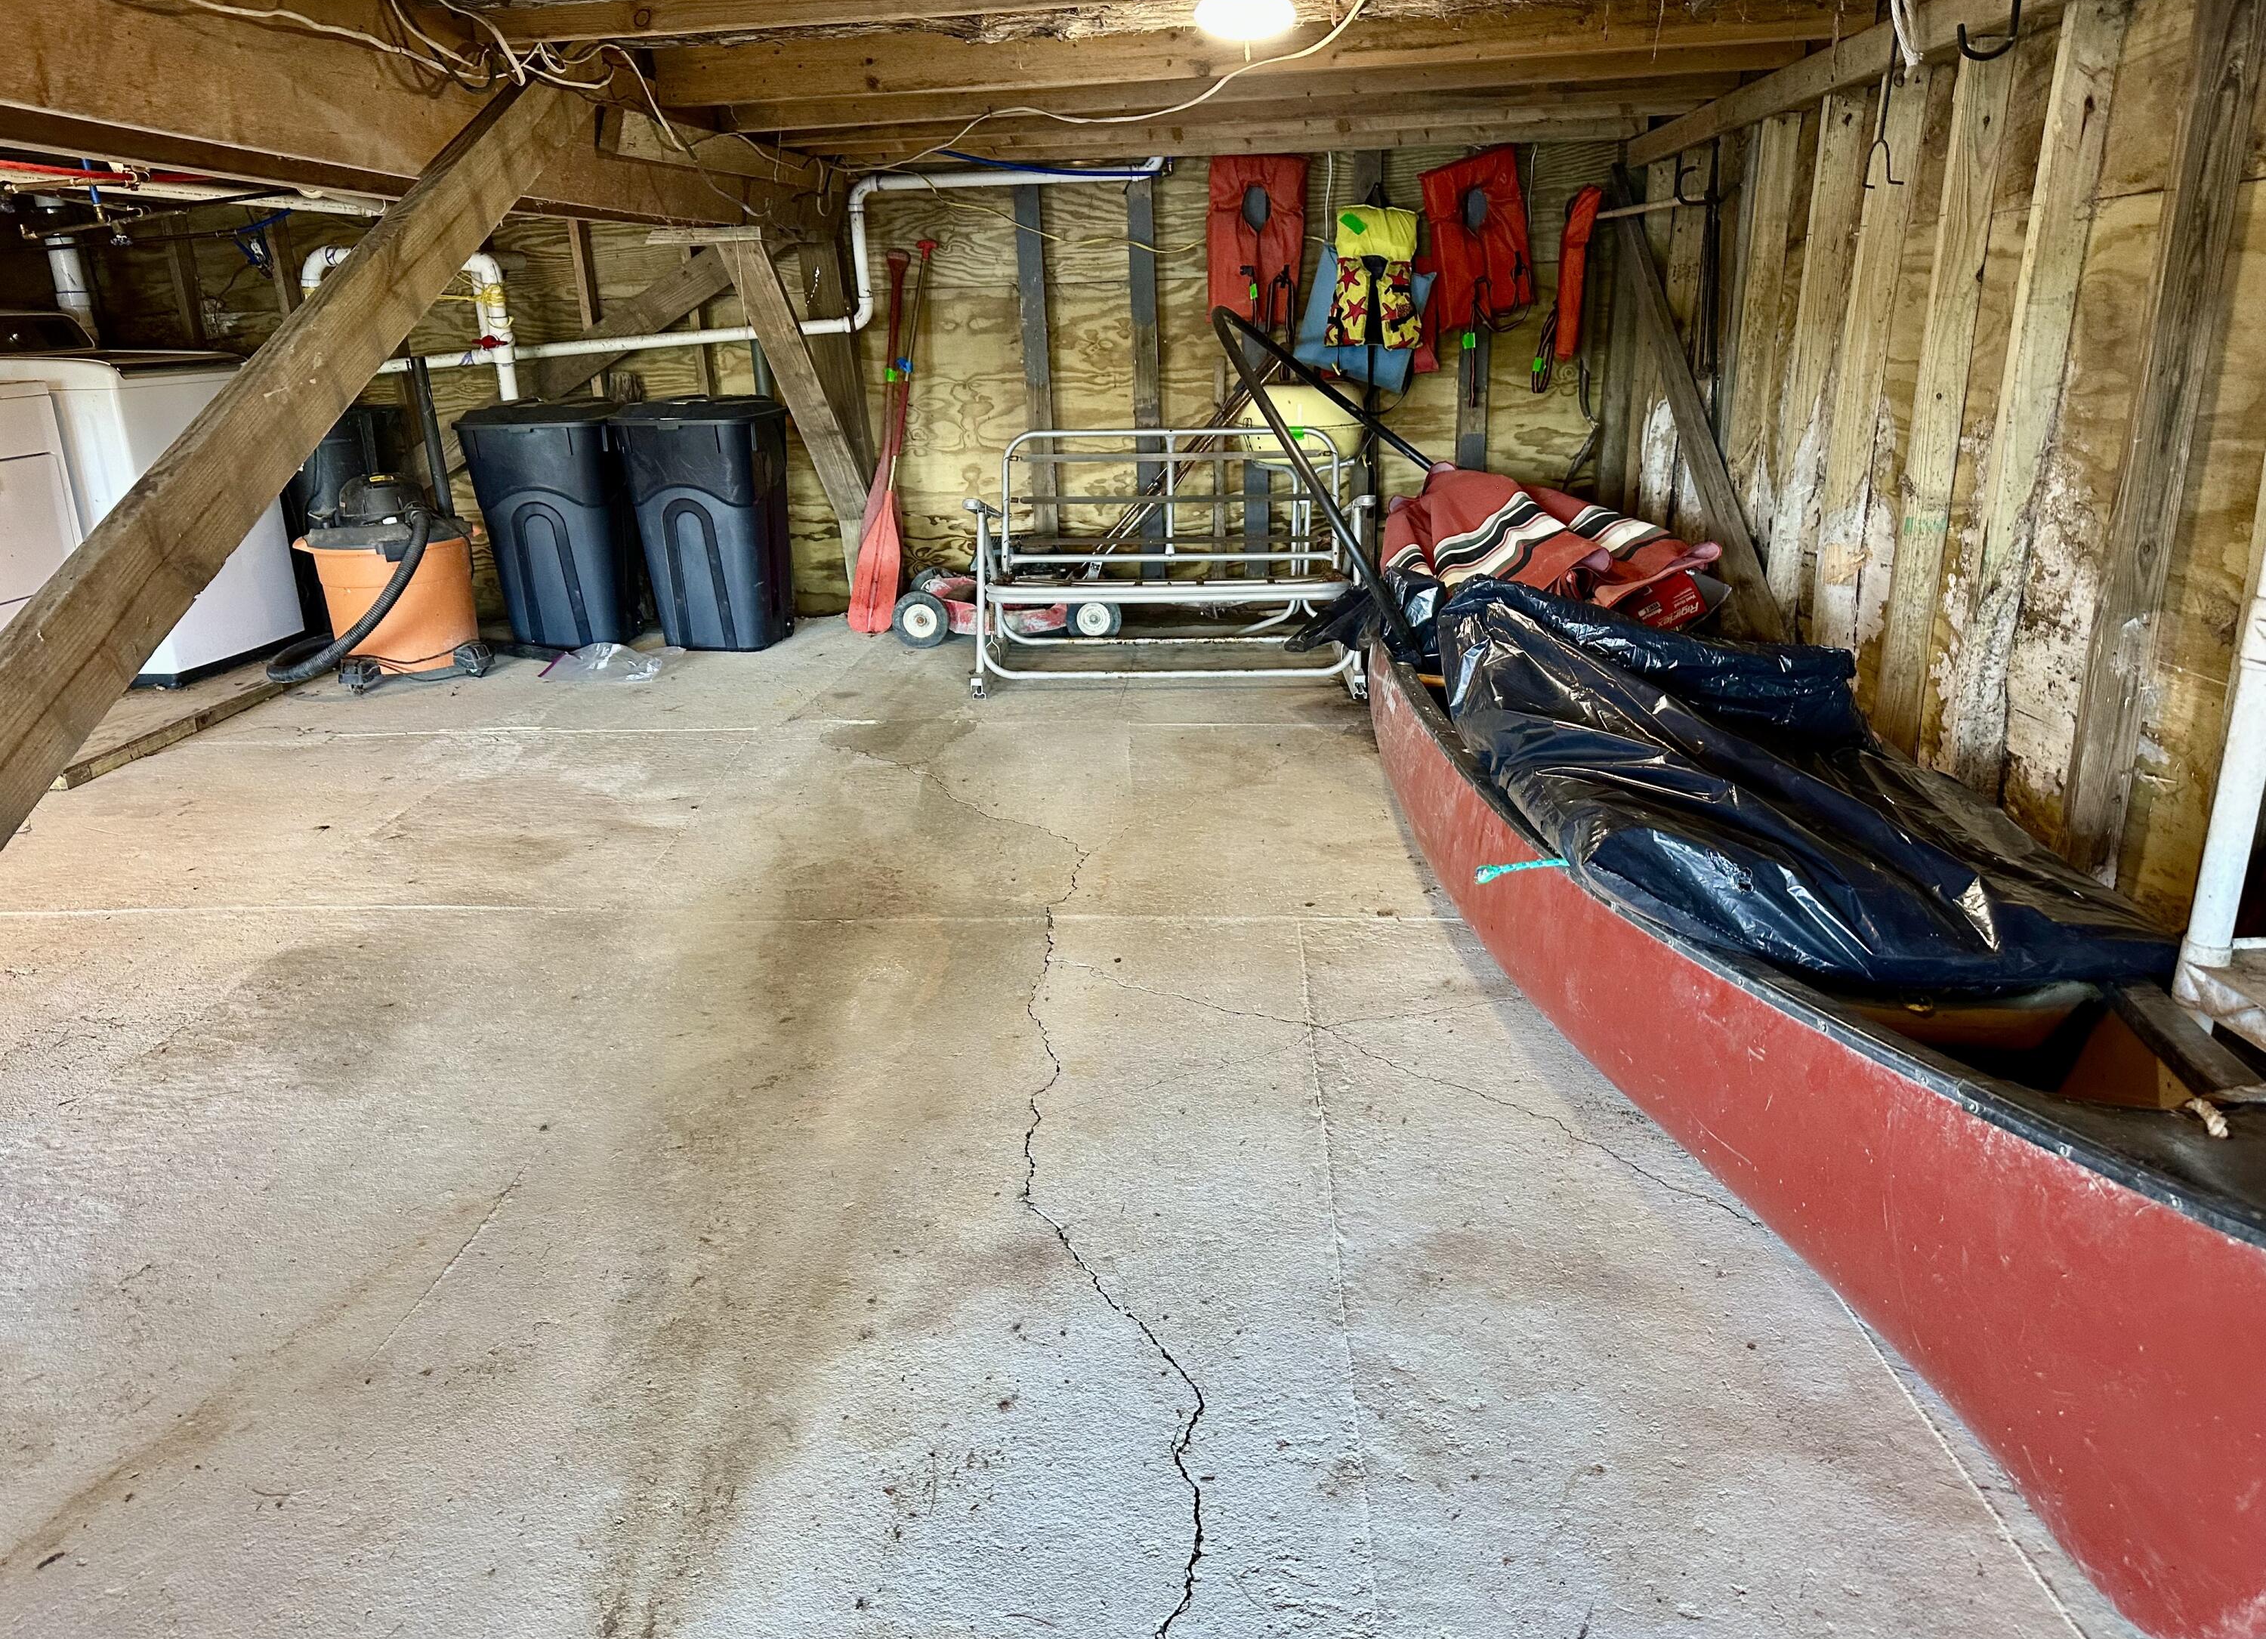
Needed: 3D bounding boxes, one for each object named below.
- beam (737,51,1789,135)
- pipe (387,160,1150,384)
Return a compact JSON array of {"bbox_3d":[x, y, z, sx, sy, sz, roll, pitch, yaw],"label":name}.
[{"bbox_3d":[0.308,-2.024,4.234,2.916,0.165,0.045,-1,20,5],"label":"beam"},{"bbox_3d":[-1.400,-2.004,5.785,3.103,0.653,0.110,0,20,5],"label":"pipe"}]

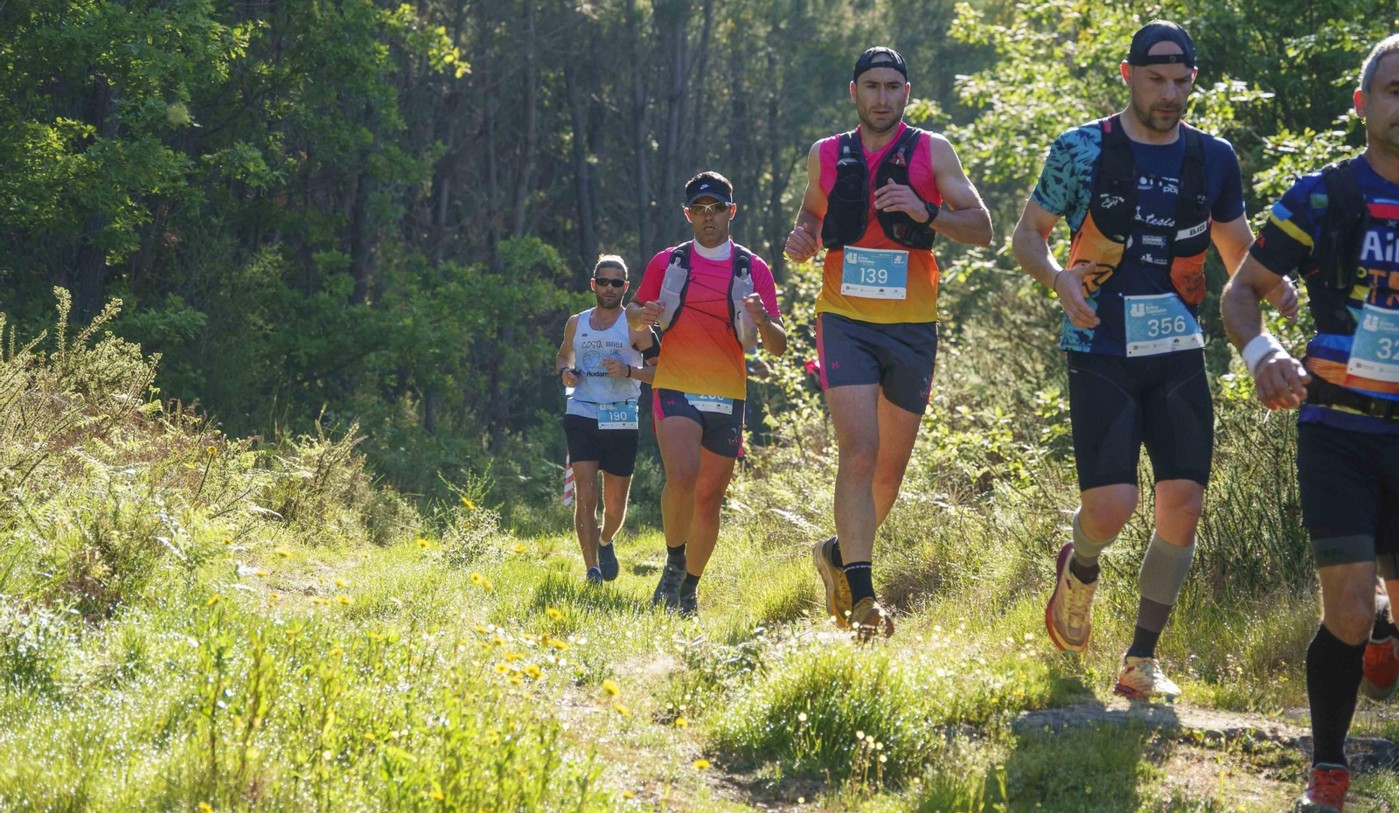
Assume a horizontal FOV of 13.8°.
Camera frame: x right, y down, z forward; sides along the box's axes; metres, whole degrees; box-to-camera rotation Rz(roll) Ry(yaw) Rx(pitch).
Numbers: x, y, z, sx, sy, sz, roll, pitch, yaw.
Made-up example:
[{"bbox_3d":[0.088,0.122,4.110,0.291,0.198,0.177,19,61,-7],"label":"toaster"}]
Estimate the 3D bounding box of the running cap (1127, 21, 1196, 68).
[{"bbox_3d":[1.137,-0.887,14.250,0.172,0.135,0.250,-1,7,-7],"label":"running cap"}]

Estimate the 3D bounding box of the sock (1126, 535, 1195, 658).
[{"bbox_3d":[1.137,0.468,14.250,0.120,0.325,0.130,14,5,-17],"label":"sock"}]

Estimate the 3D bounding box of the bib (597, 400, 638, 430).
[{"bbox_3d":[-0.392,0.045,28.050,0.193,0.146,0.030,0,0,-10],"label":"bib"}]

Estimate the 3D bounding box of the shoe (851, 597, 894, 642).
[{"bbox_3d":[0.503,0.617,16.900,0.110,0.120,0.285,-5,-12,-13],"label":"shoe"}]

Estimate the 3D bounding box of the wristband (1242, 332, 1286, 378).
[{"bbox_3d":[1.214,-0.110,12.400,0.076,0.068,0.064,-21,-43,0],"label":"wristband"}]

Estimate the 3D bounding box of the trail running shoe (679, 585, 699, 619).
[{"bbox_3d":[-0.049,0.737,21.700,0.100,0.125,0.280,0,5,-3],"label":"trail running shoe"}]

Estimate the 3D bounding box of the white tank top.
[{"bbox_3d":[-0.463,-0.207,28.150,0.370,0.545,0.260,1,3,-6],"label":"white tank top"}]

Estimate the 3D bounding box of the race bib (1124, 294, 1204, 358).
[{"bbox_3d":[1.143,-0.199,14.220,0.200,0.152,0.035,-6,0,-14],"label":"race bib"}]

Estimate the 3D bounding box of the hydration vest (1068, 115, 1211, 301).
[{"bbox_3d":[1.114,-0.502,14.620,0.340,0.460,0.260,0,6,-14],"label":"hydration vest"}]

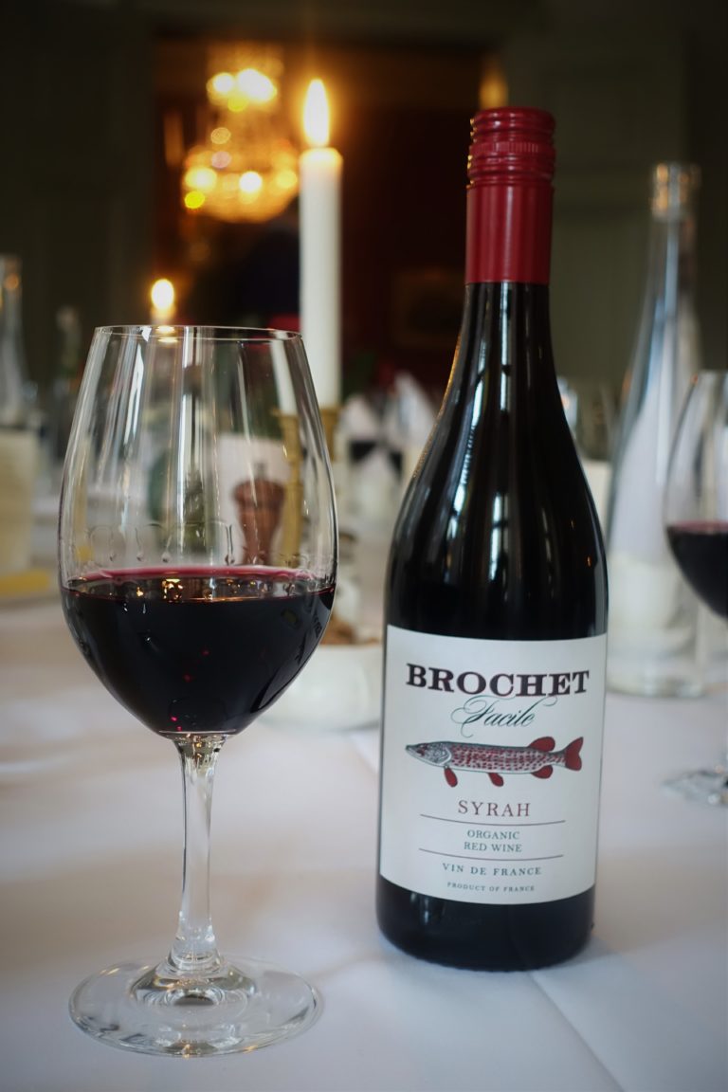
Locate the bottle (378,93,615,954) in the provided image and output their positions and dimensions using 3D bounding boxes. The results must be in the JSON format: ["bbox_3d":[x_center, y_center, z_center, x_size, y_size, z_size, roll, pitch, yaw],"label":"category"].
[{"bbox_3d":[0.049,-0.004,0.539,0.080,0.298,0.080,2,5,3],"label":"bottle"}]

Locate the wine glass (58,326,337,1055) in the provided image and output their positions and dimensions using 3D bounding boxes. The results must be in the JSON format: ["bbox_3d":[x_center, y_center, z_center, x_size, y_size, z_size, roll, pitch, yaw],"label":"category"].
[{"bbox_3d":[-0.053,0.041,0.470,0.086,0.215,0.086,1,5,0],"label":"wine glass"}]

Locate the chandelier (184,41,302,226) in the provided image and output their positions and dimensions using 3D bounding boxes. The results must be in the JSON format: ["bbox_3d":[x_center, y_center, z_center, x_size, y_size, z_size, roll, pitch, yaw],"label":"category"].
[{"bbox_3d":[-0.730,-2.417,8.700,0.670,1.020,0.670,1,5,0],"label":"chandelier"}]

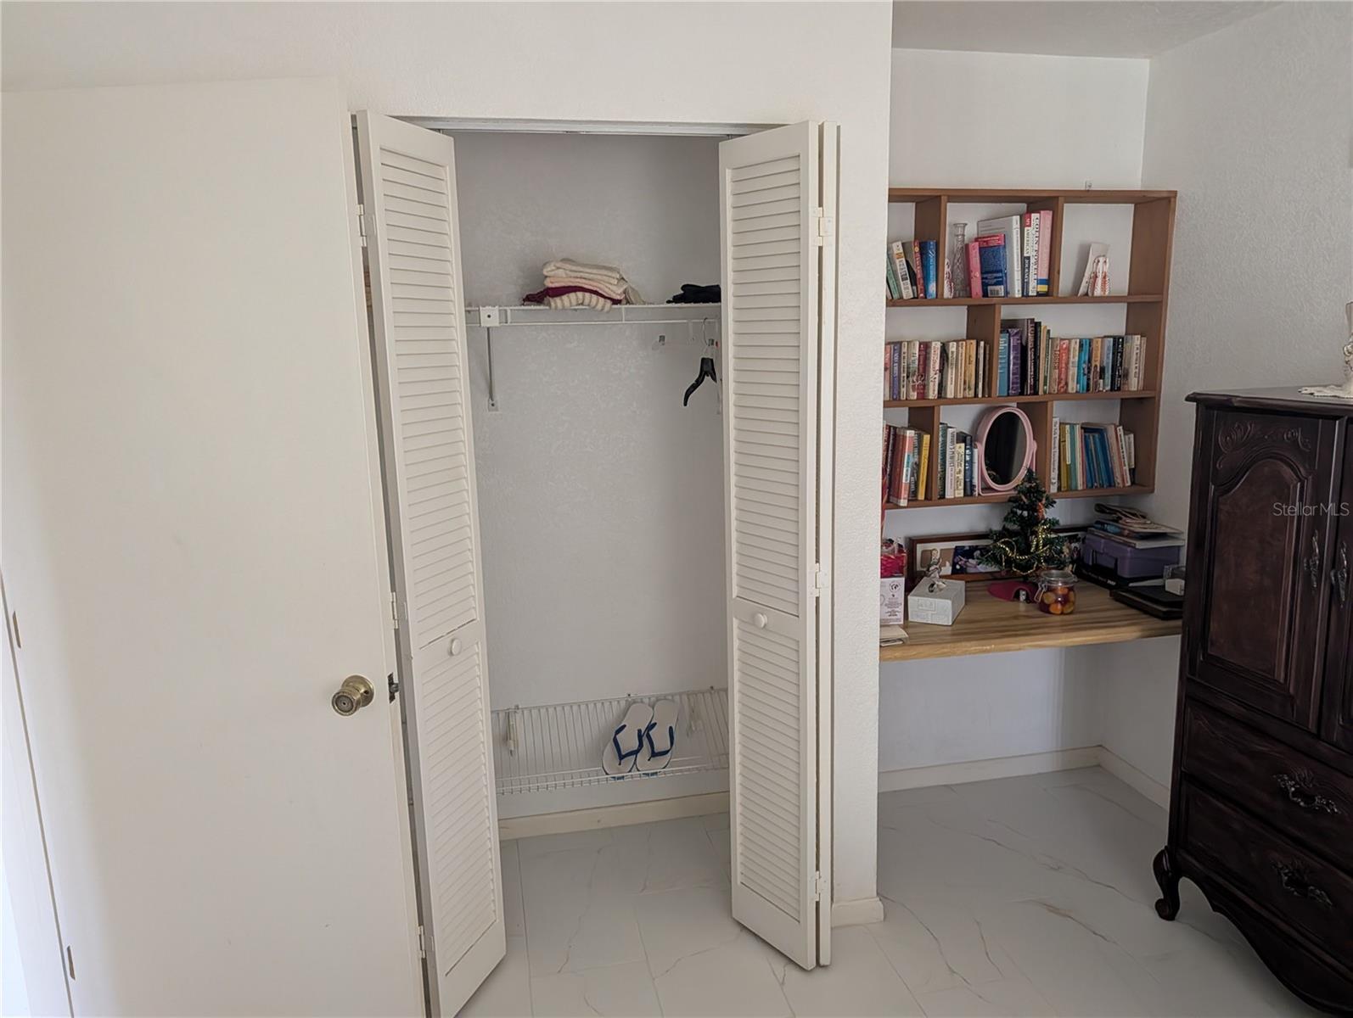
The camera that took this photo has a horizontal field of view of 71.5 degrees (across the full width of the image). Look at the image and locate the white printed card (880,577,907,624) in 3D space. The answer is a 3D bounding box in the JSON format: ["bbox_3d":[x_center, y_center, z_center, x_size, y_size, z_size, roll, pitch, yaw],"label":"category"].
[{"bbox_3d":[0.614,0.261,2.773,0.100,0.137,0.080,-2,11,-1],"label":"white printed card"}]

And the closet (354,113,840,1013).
[{"bbox_3d":[-0.208,0.112,2.509,1.150,2.070,0.850,-3,11,-11],"label":"closet"}]

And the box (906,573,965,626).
[{"bbox_3d":[0.791,0.278,2.836,0.121,0.076,0.220,4,12,26],"label":"box"}]

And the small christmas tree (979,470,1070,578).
[{"bbox_3d":[1.133,0.067,3.019,0.285,0.375,0.280,0,11,5],"label":"small christmas tree"}]

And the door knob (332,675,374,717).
[{"bbox_3d":[-0.620,0.360,1.792,0.066,0.066,0.062,-1,11,4],"label":"door knob"}]

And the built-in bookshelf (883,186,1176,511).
[{"bbox_3d":[0.986,-0.505,2.998,1.180,0.962,0.170,-3,11,-11],"label":"built-in bookshelf"}]

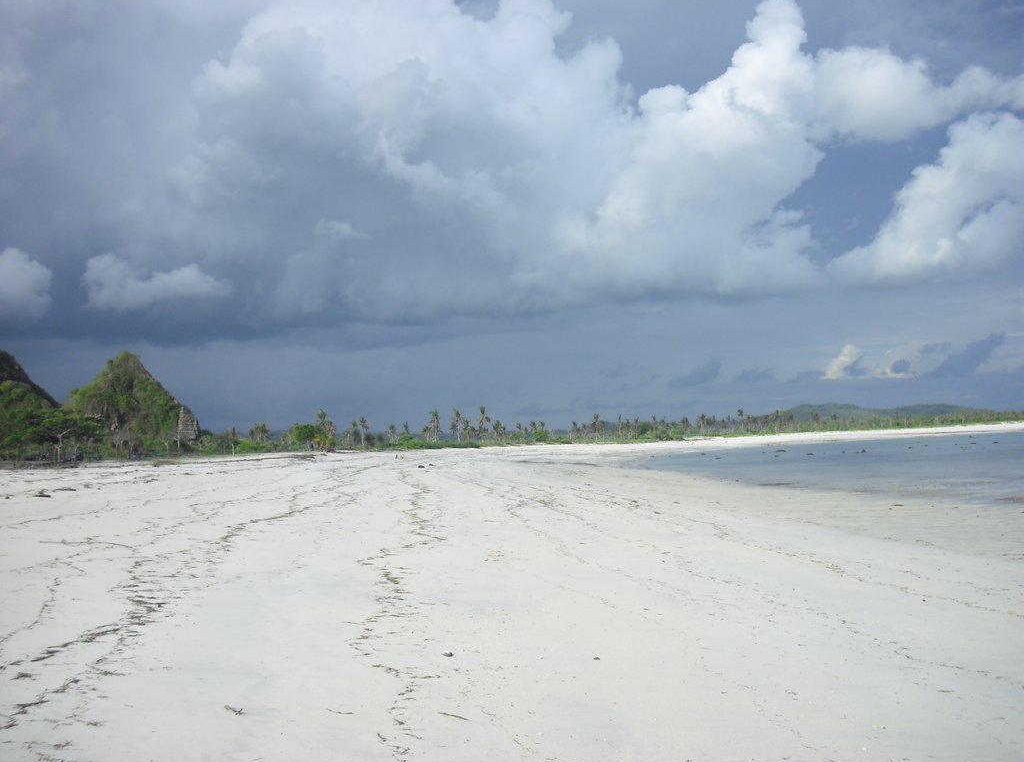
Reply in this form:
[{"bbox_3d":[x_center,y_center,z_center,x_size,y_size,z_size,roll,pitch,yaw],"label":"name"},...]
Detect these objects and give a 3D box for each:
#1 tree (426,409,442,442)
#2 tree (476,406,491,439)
[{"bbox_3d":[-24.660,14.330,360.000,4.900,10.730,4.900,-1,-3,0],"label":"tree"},{"bbox_3d":[-9.160,13.960,365.000,4.600,12.010,4.600,-1,-3,0],"label":"tree"}]

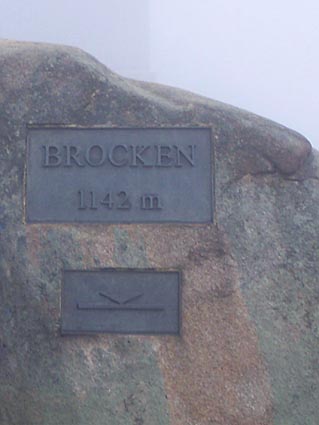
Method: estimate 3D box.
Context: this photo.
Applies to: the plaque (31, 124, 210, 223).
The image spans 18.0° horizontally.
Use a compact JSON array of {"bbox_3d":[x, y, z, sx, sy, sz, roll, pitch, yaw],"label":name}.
[{"bbox_3d":[-0.131,-0.121,3.375,0.620,0.321,0.030,0,-9,-4],"label":"plaque"}]

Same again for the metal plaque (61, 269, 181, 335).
[{"bbox_3d":[-0.127,0.299,3.309,0.387,0.207,0.030,0,-9,-4],"label":"metal plaque"}]

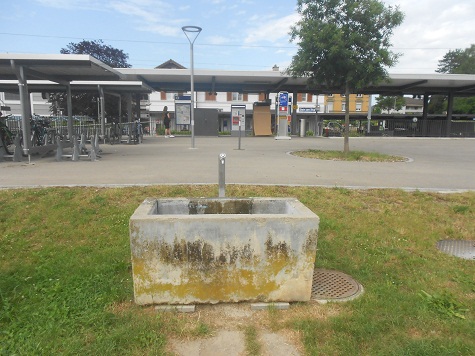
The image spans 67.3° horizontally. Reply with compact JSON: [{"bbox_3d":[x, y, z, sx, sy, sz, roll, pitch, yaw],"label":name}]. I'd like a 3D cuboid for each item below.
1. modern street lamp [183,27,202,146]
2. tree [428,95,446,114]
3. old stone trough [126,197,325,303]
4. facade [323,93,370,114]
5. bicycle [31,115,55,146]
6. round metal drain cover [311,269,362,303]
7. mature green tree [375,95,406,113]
[{"bbox_3d":[-1.702,-3.289,13.346,0.750,4.400,0.750,-1,10,-4],"label":"modern street lamp"},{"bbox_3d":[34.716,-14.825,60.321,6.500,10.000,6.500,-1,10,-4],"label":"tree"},{"bbox_3d":[-0.117,0.622,3.266,1.492,0.729,0.709,-1,10,-4],"label":"old stone trough"},{"bbox_3d":[21.046,-15.665,68.300,9.500,9.000,7.000,-1,10,-4],"label":"facade"},{"bbox_3d":[-7.112,-1.769,13.292,0.600,1.080,1.700,-1,10,-4],"label":"bicycle"},{"bbox_3d":[0.828,1.025,3.421,0.657,0.050,0.657,0,10,0],"label":"round metal drain cover"},{"bbox_3d":[27.252,-13.492,63.613,5.500,6.200,5.500,-1,10,-4],"label":"mature green tree"}]

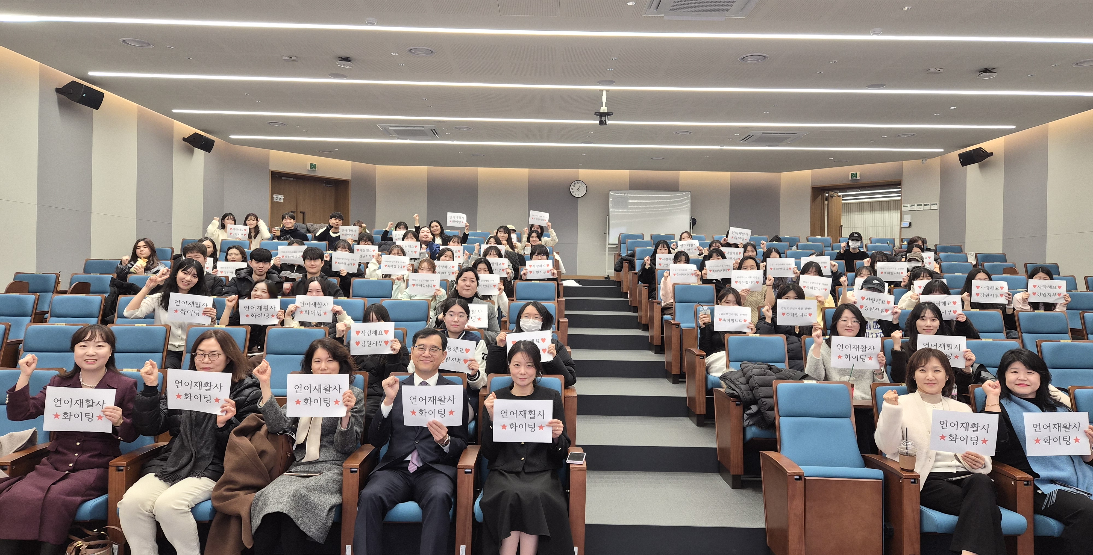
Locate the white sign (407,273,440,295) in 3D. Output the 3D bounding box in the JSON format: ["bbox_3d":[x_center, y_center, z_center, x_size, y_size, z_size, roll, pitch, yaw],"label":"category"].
[{"bbox_3d":[-1.197,0.065,7.150,0.297,0.210,0.020,1,0,-6],"label":"white sign"}]

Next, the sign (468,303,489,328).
[{"bbox_3d":[-0.644,0.329,6.150,0.297,0.210,0.020,1,0,-5],"label":"sign"}]

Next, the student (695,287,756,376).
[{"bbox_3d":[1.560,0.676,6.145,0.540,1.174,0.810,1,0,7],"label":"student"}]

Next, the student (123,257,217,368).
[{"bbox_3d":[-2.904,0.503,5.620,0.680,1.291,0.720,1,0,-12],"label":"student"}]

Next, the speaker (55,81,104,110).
[{"bbox_3d":[-5.951,-2.341,9.280,0.330,0.240,0.420,18,0,2],"label":"speaker"}]

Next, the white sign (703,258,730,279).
[{"bbox_3d":[1.919,-0.092,8.100,0.297,0.210,0.020,-4,0,12],"label":"white sign"}]

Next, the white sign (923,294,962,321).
[{"bbox_3d":[3.180,0.242,5.850,0.297,0.210,0.012,1,-5,25],"label":"white sign"}]

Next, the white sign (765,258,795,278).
[{"bbox_3d":[2.630,-0.109,8.130,0.297,0.210,0.020,0,0,16],"label":"white sign"}]

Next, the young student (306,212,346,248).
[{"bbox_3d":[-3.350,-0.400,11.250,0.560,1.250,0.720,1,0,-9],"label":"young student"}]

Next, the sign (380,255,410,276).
[{"bbox_3d":[-1.660,-0.133,8.000,0.297,0.210,0.012,1,0,-10],"label":"sign"}]

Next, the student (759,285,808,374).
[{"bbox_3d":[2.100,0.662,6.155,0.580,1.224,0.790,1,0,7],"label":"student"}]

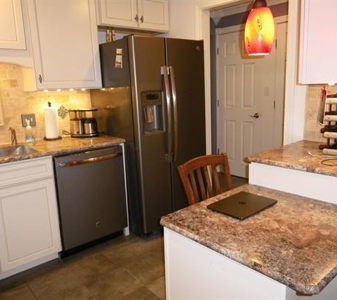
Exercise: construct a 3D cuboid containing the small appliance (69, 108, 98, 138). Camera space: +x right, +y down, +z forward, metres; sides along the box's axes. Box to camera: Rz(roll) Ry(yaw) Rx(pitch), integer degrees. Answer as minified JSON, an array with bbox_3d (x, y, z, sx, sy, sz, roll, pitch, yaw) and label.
[{"bbox_3d":[-0.790,-0.249,3.003,0.270,0.260,0.180,-7,12,-22],"label":"small appliance"}]

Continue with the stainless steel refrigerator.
[{"bbox_3d":[-0.180,-0.165,3.278,0.835,1.765,0.840,-12,14,-40],"label":"stainless steel refrigerator"}]

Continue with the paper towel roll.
[{"bbox_3d":[-1.078,-0.257,2.989,0.140,0.305,0.140,-2,11,0],"label":"paper towel roll"}]

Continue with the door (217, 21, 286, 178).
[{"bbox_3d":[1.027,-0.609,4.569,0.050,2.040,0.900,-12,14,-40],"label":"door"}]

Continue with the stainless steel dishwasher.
[{"bbox_3d":[-0.805,0.377,2.930,0.605,0.830,0.620,-12,14,-40],"label":"stainless steel dishwasher"}]

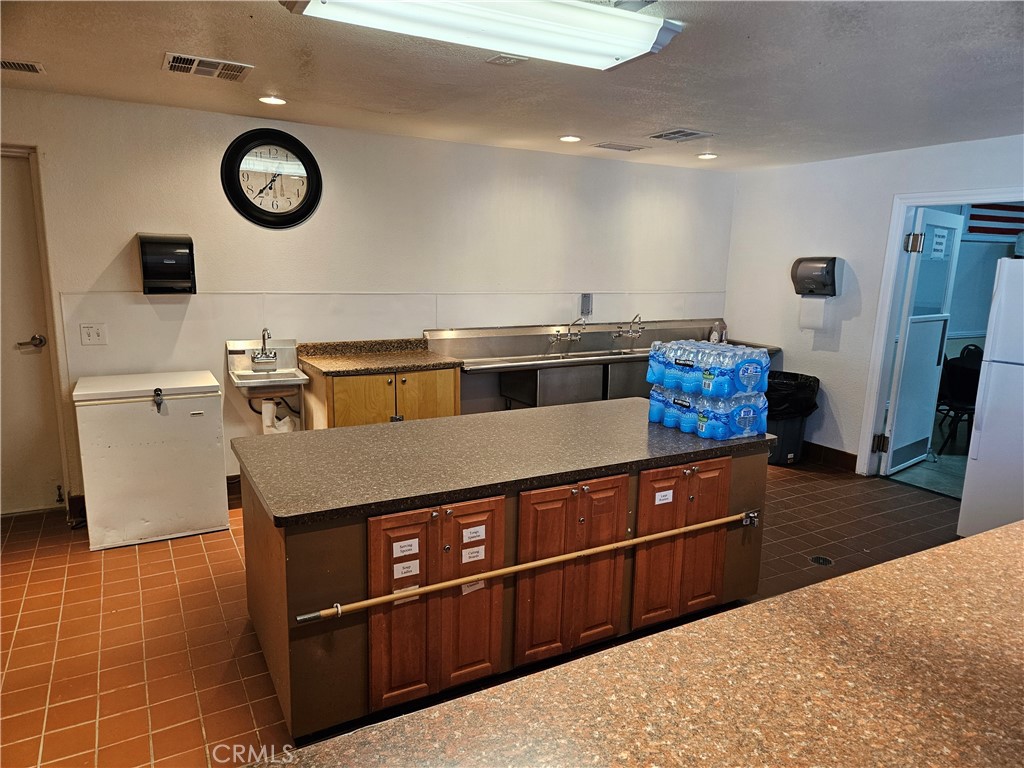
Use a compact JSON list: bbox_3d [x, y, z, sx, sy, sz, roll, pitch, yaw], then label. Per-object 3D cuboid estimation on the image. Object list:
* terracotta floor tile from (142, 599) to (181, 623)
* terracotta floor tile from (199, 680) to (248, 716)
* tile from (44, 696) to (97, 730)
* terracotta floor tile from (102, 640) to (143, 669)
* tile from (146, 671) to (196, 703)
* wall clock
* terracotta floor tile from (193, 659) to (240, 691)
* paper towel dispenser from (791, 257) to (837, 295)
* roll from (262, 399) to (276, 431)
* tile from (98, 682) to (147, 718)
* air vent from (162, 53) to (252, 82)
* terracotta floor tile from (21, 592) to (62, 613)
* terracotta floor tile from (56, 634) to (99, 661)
[{"bbox_3d":[-1.597,1.042,3.111,0.152,0.012,0.152,-5,13,-29],"label":"terracotta floor tile"},{"bbox_3d":[-1.071,1.172,2.518,0.152,0.012,0.152,-5,13,-29],"label":"terracotta floor tile"},{"bbox_3d":[-1.562,1.177,2.420,0.152,0.012,0.152,-5,13,-29],"label":"tile"},{"bbox_3d":[-1.611,1.127,2.815,0.152,0.012,0.152,-5,13,-29],"label":"terracotta floor tile"},{"bbox_3d":[-1.276,1.142,2.553,0.150,0.012,0.150,-5,13,-29],"label":"tile"},{"bbox_3d":[-1.497,-1.282,4.270,0.606,0.606,0.055,-5,13,-29],"label":"wall clock"},{"bbox_3d":[-1.139,1.131,2.632,0.150,0.012,0.150,-5,13,-29],"label":"terracotta floor tile"},{"bbox_3d":[2.452,-0.863,5.470,0.206,0.301,0.339,-5,13,-29],"label":"paper towel dispenser"},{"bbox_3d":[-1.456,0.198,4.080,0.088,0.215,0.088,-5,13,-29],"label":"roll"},{"bbox_3d":[-1.424,1.166,2.497,0.152,0.012,0.152,-5,13,-29],"label":"tile"},{"bbox_3d":[-1.322,-1.370,2.957,0.348,0.020,0.315,-5,13,-29],"label":"air vent"},{"bbox_3d":[-2.169,1.019,3.148,0.152,0.012,0.152,-5,13,-29],"label":"terracotta floor tile"},{"bbox_3d":[-1.832,1.111,2.874,0.152,0.012,0.152,-5,13,-29],"label":"terracotta floor tile"}]

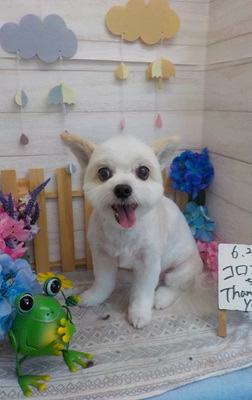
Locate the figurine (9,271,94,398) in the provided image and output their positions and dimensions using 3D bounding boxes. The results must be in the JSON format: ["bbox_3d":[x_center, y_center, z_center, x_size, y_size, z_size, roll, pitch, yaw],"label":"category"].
[{"bbox_3d":[-0.135,0.205,0.585,0.133,0.161,0.125,-14,20,-42],"label":"figurine"}]

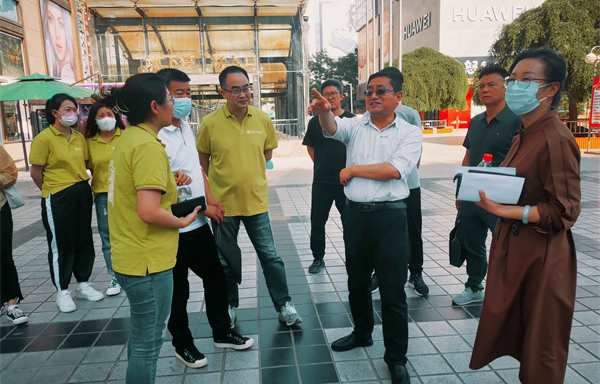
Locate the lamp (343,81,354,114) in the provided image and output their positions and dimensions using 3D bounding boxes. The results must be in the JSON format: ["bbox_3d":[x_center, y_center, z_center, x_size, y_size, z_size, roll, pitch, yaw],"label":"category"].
[{"bbox_3d":[4.746,-8.397,45.624,1.100,4.640,0.300,-2,9,0],"label":"lamp"}]

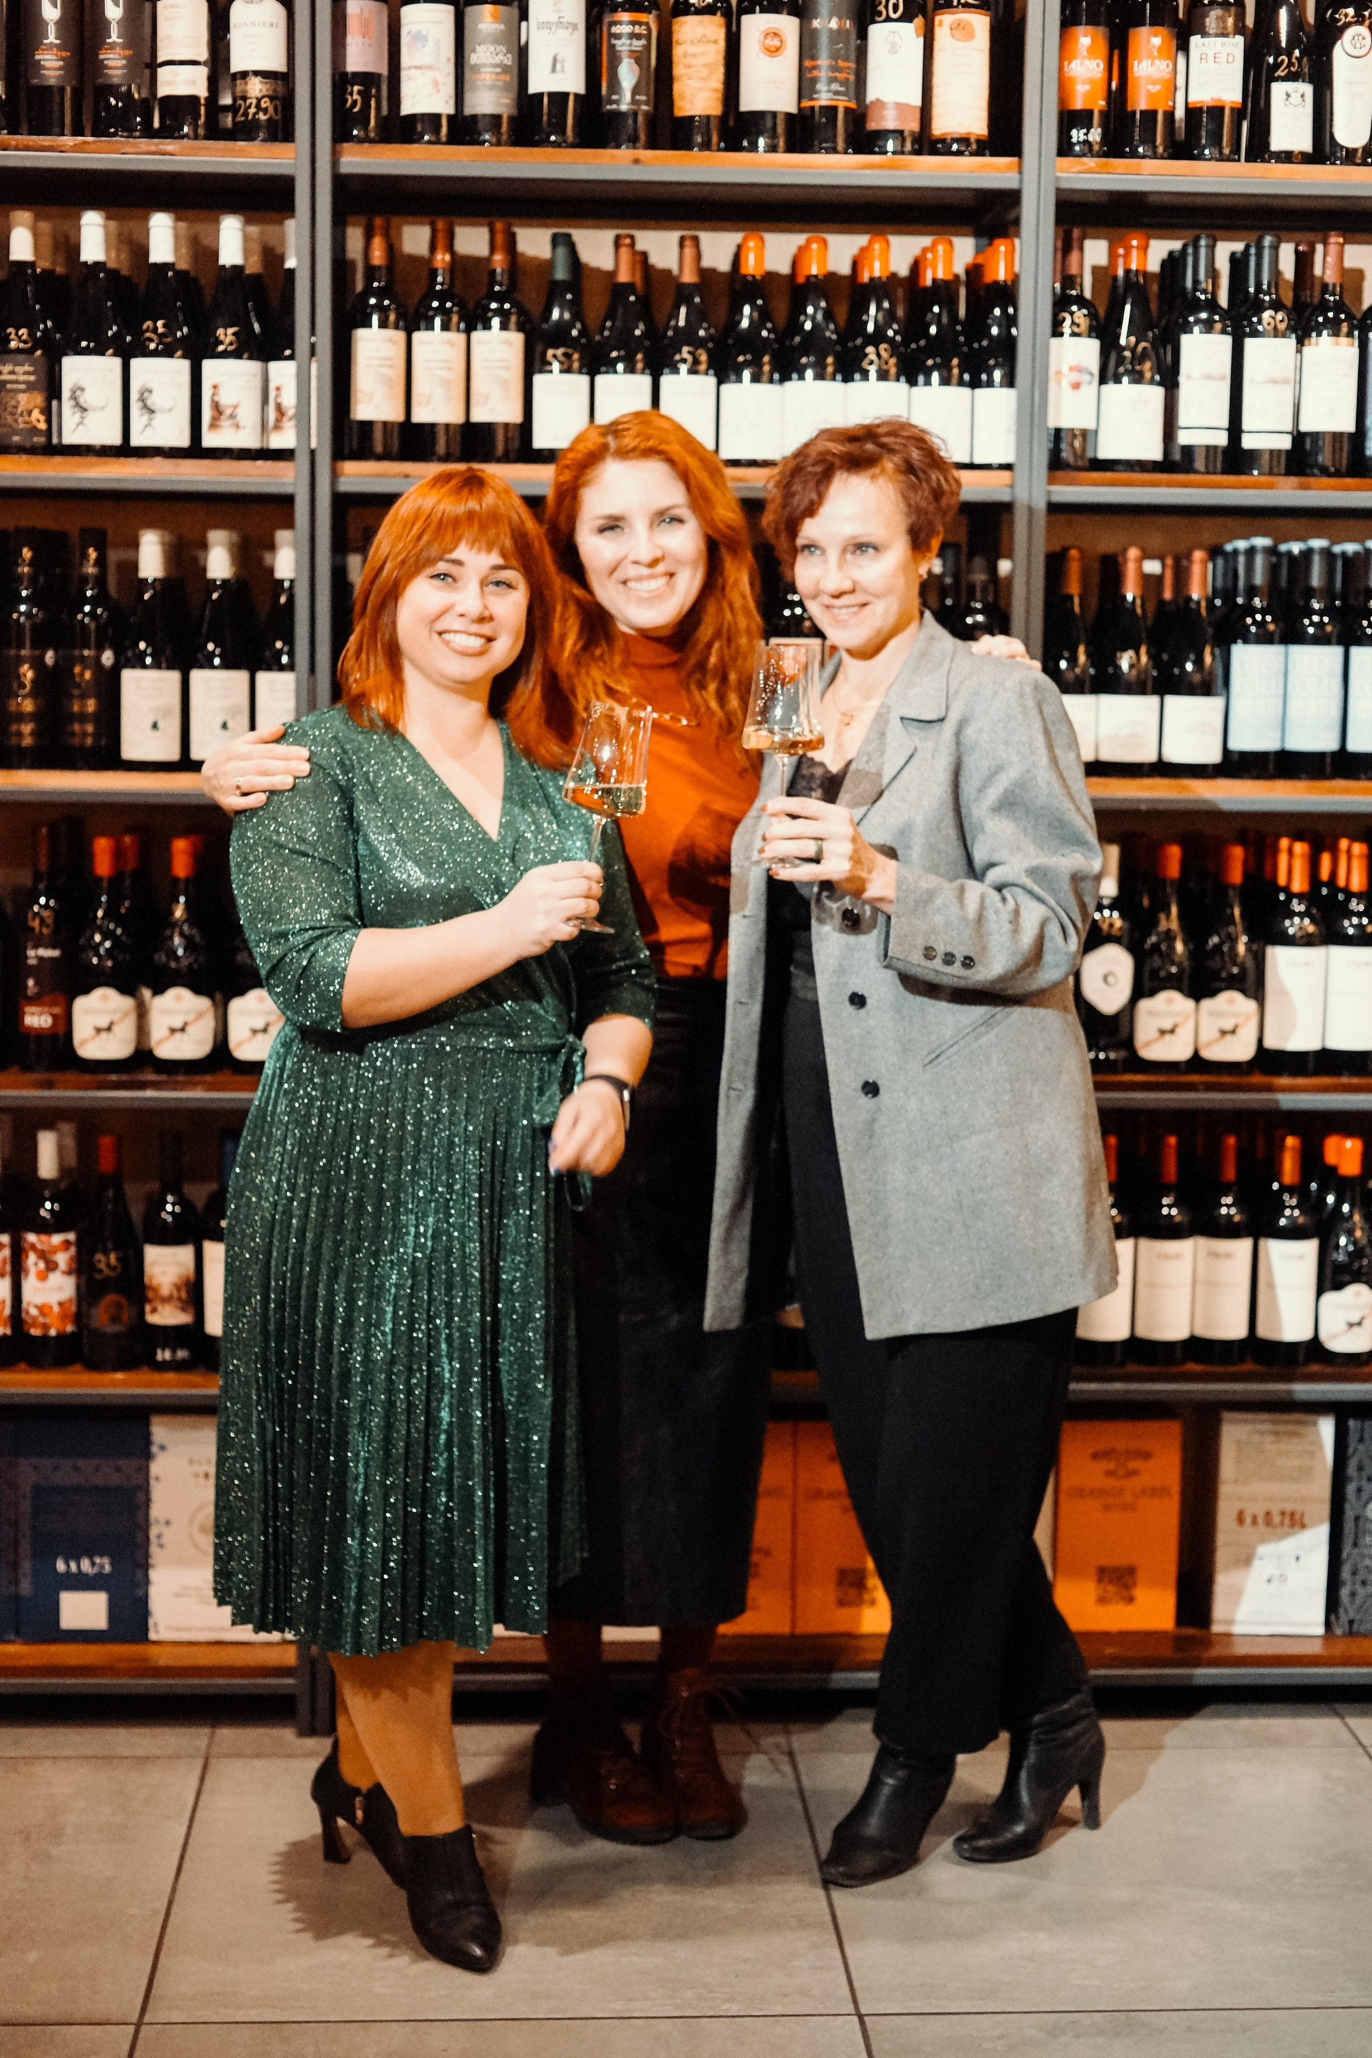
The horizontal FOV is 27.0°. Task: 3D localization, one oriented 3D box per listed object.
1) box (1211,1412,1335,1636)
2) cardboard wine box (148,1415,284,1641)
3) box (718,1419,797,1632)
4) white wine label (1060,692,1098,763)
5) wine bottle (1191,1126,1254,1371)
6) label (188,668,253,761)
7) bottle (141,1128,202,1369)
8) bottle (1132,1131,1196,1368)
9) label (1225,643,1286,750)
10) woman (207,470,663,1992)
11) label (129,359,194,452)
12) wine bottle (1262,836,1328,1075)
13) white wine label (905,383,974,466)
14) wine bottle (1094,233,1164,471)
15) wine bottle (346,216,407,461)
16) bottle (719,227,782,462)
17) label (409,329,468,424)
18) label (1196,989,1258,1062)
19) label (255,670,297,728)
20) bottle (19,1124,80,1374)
[{"bbox_3d":[0.811,0.676,4.099,0.160,0.316,0.245,0,7,-3],"label":"box"},{"bbox_3d":[-0.638,0.656,3.955,0.180,0.311,0.250,0,7,-4],"label":"cardboard wine box"},{"bbox_3d":[0.057,0.679,4.088,0.173,0.303,0.245,0,7,-3],"label":"box"},{"bbox_3d":[0.503,-0.396,3.780,0.080,0.087,0.030,0,7,-3],"label":"white wine label"},{"bbox_3d":[0.724,0.293,3.833,0.078,0.303,0.078,0,7,-4],"label":"wine bottle"},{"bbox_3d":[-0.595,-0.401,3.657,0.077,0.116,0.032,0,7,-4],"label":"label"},{"bbox_3d":[-0.678,0.288,3.766,0.077,0.311,0.077,0,7,-4],"label":"bottle"},{"bbox_3d":[0.649,0.298,3.898,0.079,0.313,0.079,0,7,-3],"label":"bottle"},{"bbox_3d":[0.765,-0.443,3.823,0.080,0.139,0.033,1,7,1],"label":"label"},{"bbox_3d":[-0.283,0.200,3.122,0.470,1.600,0.430,-1,8,-15],"label":"woman"},{"bbox_3d":[-0.670,-0.801,3.662,0.077,0.112,0.030,0,7,-3],"label":"label"},{"bbox_3d":[0.805,-0.092,3.775,0.078,0.302,0.078,0,8,-3],"label":"wine bottle"},{"bbox_3d":[0.331,-0.785,3.722,0.081,0.099,0.030,0,7,-3],"label":"white wine label"},{"bbox_3d":[0.576,-0.869,3.685,0.087,0.302,0.087,0,7,-4],"label":"wine bottle"},{"bbox_3d":[-0.402,-0.893,3.723,0.075,0.320,0.075,0,7,-4],"label":"wine bottle"},{"bbox_3d":[0.082,-0.870,3.663,0.083,0.296,0.083,0,7,-4],"label":"bottle"},{"bbox_3d":[-0.316,-0.836,3.678,0.072,0.116,0.030,0,7,-3],"label":"label"},{"bbox_3d":[0.716,-0.005,3.768,0.081,0.095,0.028,2,7,11],"label":"label"},{"bbox_3d":[-0.507,-0.397,3.628,0.075,0.115,0.020,0,8,-3],"label":"label"},{"bbox_3d":[-0.856,0.292,3.841,0.076,0.317,0.076,0,7,-6],"label":"bottle"}]

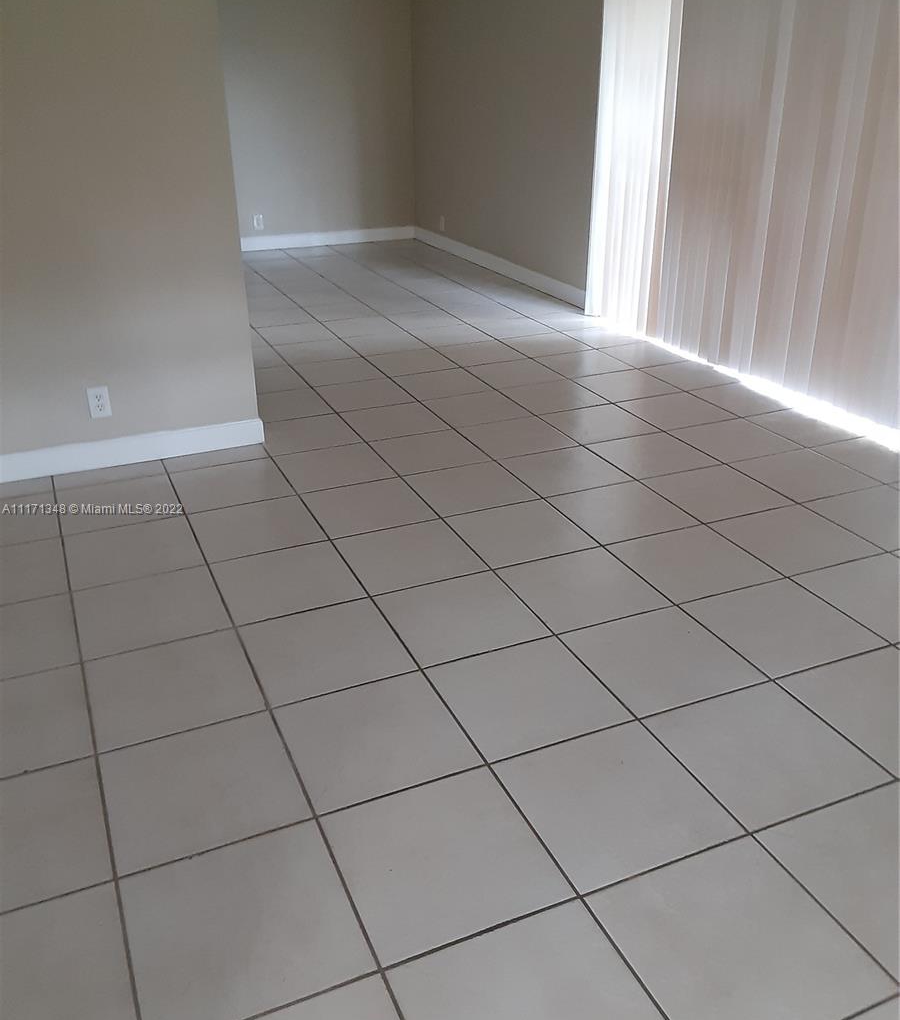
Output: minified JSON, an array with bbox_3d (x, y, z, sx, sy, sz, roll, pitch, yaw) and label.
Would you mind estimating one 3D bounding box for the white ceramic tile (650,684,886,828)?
[{"bbox_3d":[0.726,0.557,2.180,0.396,0.010,0.396,-11,27,-21],"label":"white ceramic tile"}]

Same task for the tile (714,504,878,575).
[{"bbox_3d":[1.147,0.096,3.144,0.401,0.010,0.401,-11,27,-21],"label":"tile"}]

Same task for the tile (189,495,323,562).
[{"bbox_3d":[-0.669,0.063,3.232,0.396,0.010,0.396,-11,27,-21],"label":"tile"}]

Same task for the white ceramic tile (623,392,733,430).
[{"bbox_3d":[1.034,-0.452,4.299,0.401,0.010,0.401,-11,27,-21],"label":"white ceramic tile"}]

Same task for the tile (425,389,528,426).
[{"bbox_3d":[0.120,-0.470,4.343,0.396,0.010,0.396,-11,27,-21],"label":"tile"}]

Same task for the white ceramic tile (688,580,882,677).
[{"bbox_3d":[0.937,0.327,2.662,0.401,0.010,0.401,-11,27,-21],"label":"white ceramic tile"}]

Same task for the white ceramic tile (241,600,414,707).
[{"bbox_3d":[-0.344,0.383,2.568,0.402,0.010,0.402,-11,28,-21],"label":"white ceramic tile"}]

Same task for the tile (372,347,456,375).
[{"bbox_3d":[-0.201,-0.782,5.005,0.398,0.010,0.398,-11,27,-21],"label":"tile"}]

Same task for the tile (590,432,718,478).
[{"bbox_3d":[0.822,-0.224,3.830,0.402,0.010,0.402,-11,28,-21],"label":"tile"}]

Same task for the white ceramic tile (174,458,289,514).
[{"bbox_3d":[-0.836,-0.096,3.573,0.402,0.010,0.402,-11,28,-21],"label":"white ceramic tile"}]

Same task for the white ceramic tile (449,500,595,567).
[{"bbox_3d":[0.238,0.079,3.201,0.402,0.010,0.402,-11,28,-21],"label":"white ceramic tile"}]

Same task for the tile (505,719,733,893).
[{"bbox_3d":[0.355,0.629,2.034,0.401,0.010,0.401,-11,27,-21],"label":"tile"}]

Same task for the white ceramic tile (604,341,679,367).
[{"bbox_3d":[1.059,-0.835,5.101,0.365,0.010,0.398,-11,27,-21],"label":"white ceramic tile"}]

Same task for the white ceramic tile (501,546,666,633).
[{"bbox_3d":[0.400,0.238,2.852,0.396,0.010,0.396,-11,27,-21],"label":"white ceramic tile"}]

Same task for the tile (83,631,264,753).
[{"bbox_3d":[-0.713,0.452,2.408,0.398,0.010,0.398,-11,27,-21],"label":"tile"}]

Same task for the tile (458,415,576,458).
[{"bbox_3d":[0.285,-0.307,3.998,0.398,0.010,0.398,-11,27,-21],"label":"tile"}]

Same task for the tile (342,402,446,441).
[{"bbox_3d":[-0.253,-0.398,4.201,0.402,0.010,0.402,-11,28,-21],"label":"tile"}]

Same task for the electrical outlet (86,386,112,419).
[{"bbox_3d":[-1.350,-0.415,3.609,0.071,0.115,0.008,-11,27,-21],"label":"electrical outlet"}]

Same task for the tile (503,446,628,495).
[{"bbox_3d":[0.448,-0.152,3.683,0.402,0.010,0.402,-11,28,-21],"label":"tile"}]

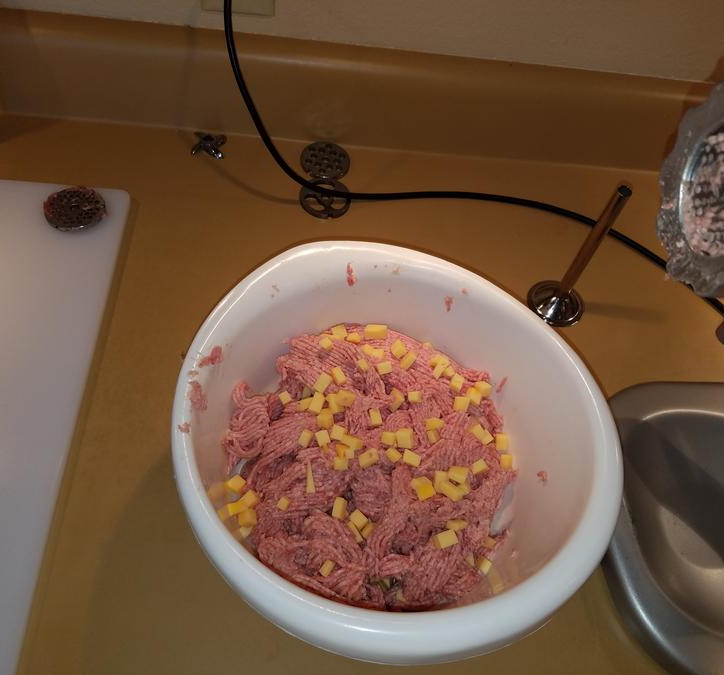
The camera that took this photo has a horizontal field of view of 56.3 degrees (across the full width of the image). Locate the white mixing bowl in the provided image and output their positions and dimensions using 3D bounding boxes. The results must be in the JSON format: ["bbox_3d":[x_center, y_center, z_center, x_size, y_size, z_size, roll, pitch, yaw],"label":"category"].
[{"bbox_3d":[0.019,0.089,0.530,0.302,0.147,0.318,2,60,-4],"label":"white mixing bowl"}]

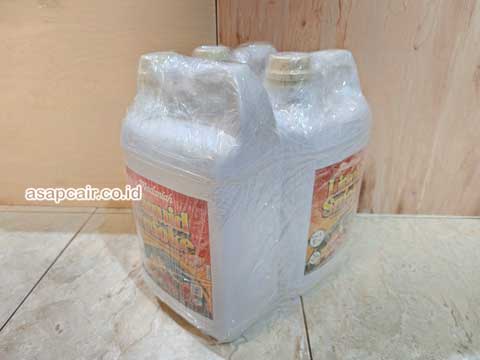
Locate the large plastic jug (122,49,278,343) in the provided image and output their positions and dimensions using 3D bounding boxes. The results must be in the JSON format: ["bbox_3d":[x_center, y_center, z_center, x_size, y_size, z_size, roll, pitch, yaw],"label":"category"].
[{"bbox_3d":[-0.045,0.013,0.408,0.128,0.315,0.188,-24,36,-38],"label":"large plastic jug"}]

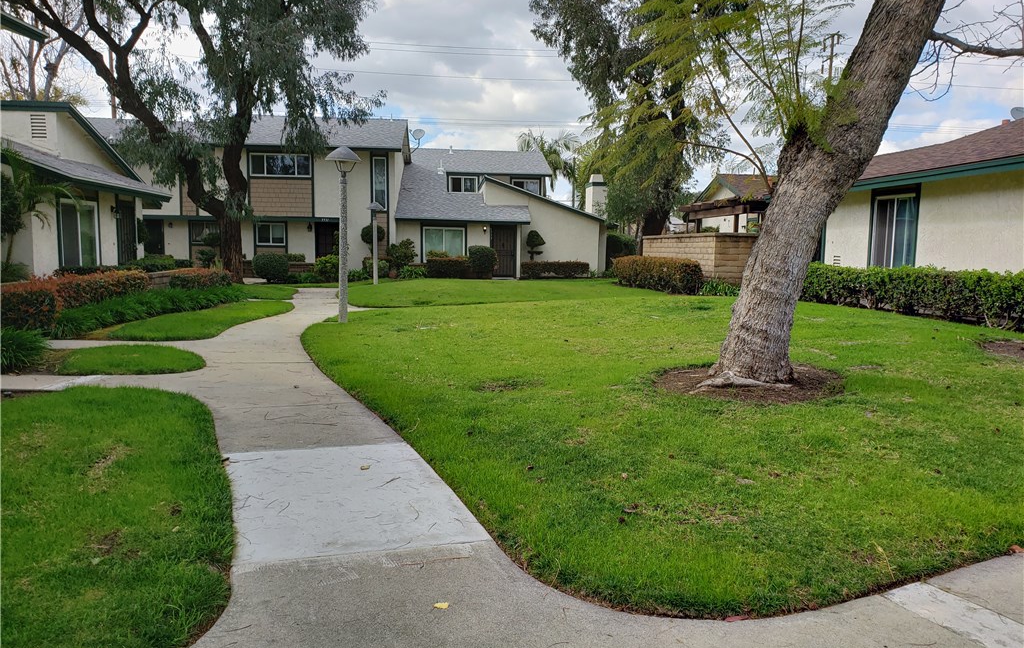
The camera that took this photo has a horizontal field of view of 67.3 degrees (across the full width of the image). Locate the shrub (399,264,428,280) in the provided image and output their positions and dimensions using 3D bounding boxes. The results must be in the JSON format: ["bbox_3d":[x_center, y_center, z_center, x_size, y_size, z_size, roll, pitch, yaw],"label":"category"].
[{"bbox_3d":[-3.752,-1.942,29.000,1.050,0.620,0.900,1,6,0],"label":"shrub"}]

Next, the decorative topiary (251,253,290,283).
[{"bbox_3d":[-8.774,-2.057,28.000,1.280,1.080,1.200,1,6,0],"label":"decorative topiary"}]

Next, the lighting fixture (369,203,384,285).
[{"bbox_3d":[-4.933,-2.931,28.000,0.620,2.980,0.620,1,6,0],"label":"lighting fixture"}]

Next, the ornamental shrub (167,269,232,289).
[{"bbox_3d":[-7.388,-1.011,18.300,0.850,0.680,3.100,0,6,-7],"label":"ornamental shrub"}]

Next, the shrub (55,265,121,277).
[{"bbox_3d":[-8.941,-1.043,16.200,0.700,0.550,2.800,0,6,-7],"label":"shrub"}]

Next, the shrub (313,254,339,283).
[{"bbox_3d":[-6.855,-2.057,28.500,1.080,1.050,1.050,1,6,0],"label":"shrub"}]

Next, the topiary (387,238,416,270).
[{"bbox_3d":[-4.253,-2.598,29.600,1.150,1.380,1.100,1,6,0],"label":"topiary"}]

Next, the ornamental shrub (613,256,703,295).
[{"bbox_3d":[3.617,-1.274,19.800,0.850,0.780,4.800,0,6,-10],"label":"ornamental shrub"}]

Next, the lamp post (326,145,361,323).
[{"bbox_3d":[-2.881,-1.544,13.150,0.620,3.000,0.620,1,6,0],"label":"lamp post"}]

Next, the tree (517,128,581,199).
[{"bbox_3d":[2.438,-8.029,50.000,4.100,9.000,4.100,1,6,0],"label":"tree"}]

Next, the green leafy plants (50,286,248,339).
[{"bbox_3d":[-6.648,-0.433,15.244,1.050,0.450,8.000,0,6,-2],"label":"green leafy plants"}]

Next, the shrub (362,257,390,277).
[{"bbox_3d":[-5.125,-2.145,29.200,1.050,0.820,0.950,1,6,0],"label":"shrub"}]

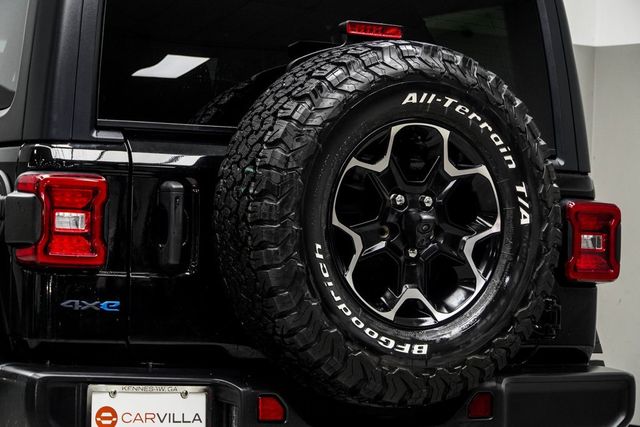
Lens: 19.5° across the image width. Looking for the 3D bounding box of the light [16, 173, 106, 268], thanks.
[{"bbox_3d":[-0.563,0.016,4.069,0.180,0.205,0.105,3,-2,-30],"label":"light"}]

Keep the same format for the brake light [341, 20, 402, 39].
[{"bbox_3d":[0.115,-0.428,4.365,0.157,0.036,0.040,3,-2,-30],"label":"brake light"}]

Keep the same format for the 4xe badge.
[{"bbox_3d":[-0.505,0.204,4.104,0.142,0.025,0.008,3,-2,-30],"label":"4xe badge"}]

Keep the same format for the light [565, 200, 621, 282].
[{"bbox_3d":[0.679,0.072,4.784,0.180,0.205,0.105,3,-2,-30],"label":"light"}]

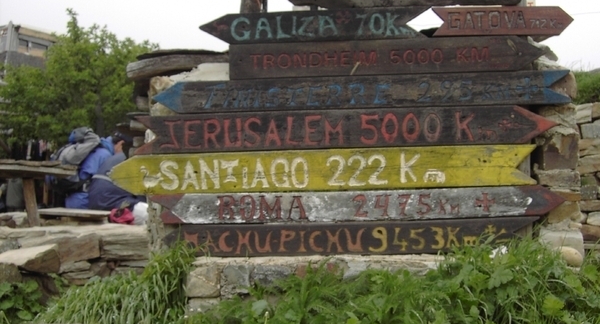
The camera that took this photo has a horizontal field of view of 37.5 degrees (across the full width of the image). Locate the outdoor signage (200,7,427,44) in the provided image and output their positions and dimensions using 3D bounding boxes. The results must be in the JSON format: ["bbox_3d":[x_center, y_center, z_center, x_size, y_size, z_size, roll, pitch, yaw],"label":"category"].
[{"bbox_3d":[0.069,-0.697,4.512,1.165,0.155,0.040,-2,0,-3],"label":"outdoor signage"}]

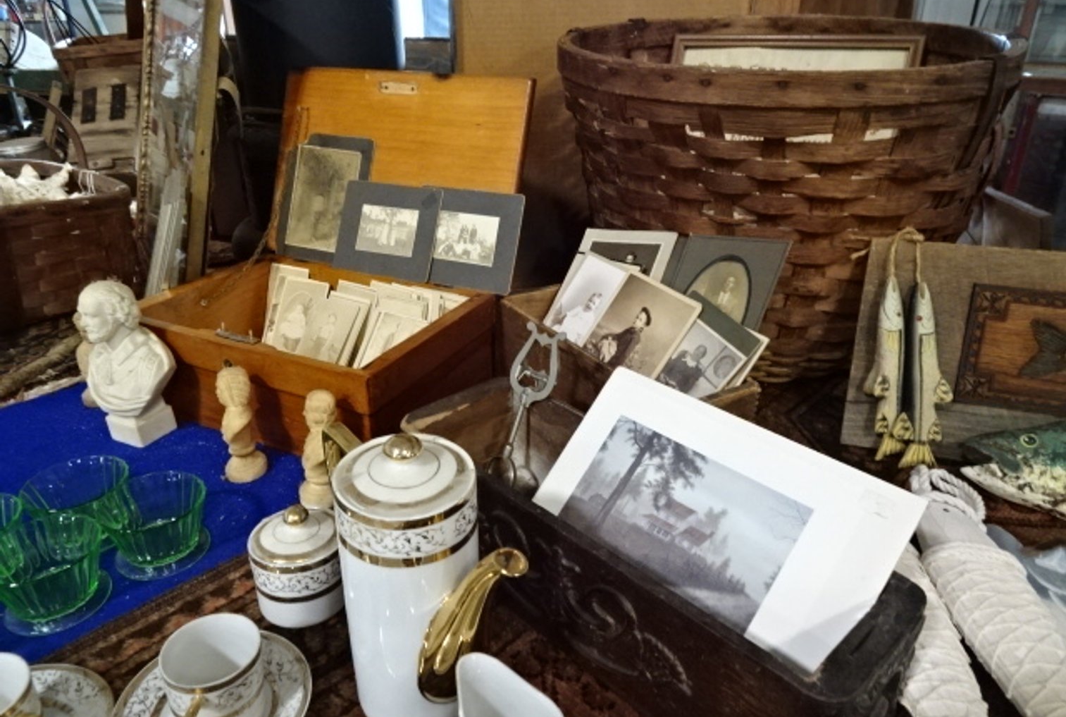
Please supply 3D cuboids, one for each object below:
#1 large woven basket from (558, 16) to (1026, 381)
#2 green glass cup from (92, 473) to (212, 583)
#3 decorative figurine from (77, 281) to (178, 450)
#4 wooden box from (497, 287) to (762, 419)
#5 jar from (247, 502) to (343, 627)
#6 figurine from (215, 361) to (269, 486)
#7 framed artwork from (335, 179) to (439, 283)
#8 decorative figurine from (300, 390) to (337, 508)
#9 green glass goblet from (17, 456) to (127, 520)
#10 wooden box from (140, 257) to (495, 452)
[{"bbox_3d":[0.315,-0.243,1.070,0.576,0.399,0.576,3,27,0],"label":"large woven basket"},{"bbox_3d":[-0.337,0.151,0.666,0.085,0.058,0.085,3,27,-1],"label":"green glass cup"},{"bbox_3d":[-0.433,0.003,0.803,0.101,0.189,0.070,12,28,16],"label":"decorative figurine"},{"bbox_3d":[0.093,0.026,0.876,0.108,0.120,0.317,-15,32,-31],"label":"wooden box"},{"bbox_3d":[-0.192,0.162,0.610,0.077,0.101,0.077,3,27,0],"label":"jar"},{"bbox_3d":[-0.304,0.063,0.762,0.048,0.129,0.044,-1,28,-9],"label":"figurine"},{"bbox_3d":[-0.194,-0.171,0.985,0.147,0.120,0.004,11,4,20],"label":"framed artwork"},{"bbox_3d":[-0.212,0.086,0.729,0.038,0.126,0.041,-4,28,-13],"label":"decorative figurine"},{"bbox_3d":[-0.417,0.137,0.686,0.085,0.058,0.085,3,27,0],"label":"green glass goblet"},{"bbox_3d":[-0.267,-0.014,0.923,0.345,0.121,0.265,14,29,20],"label":"wooden box"}]

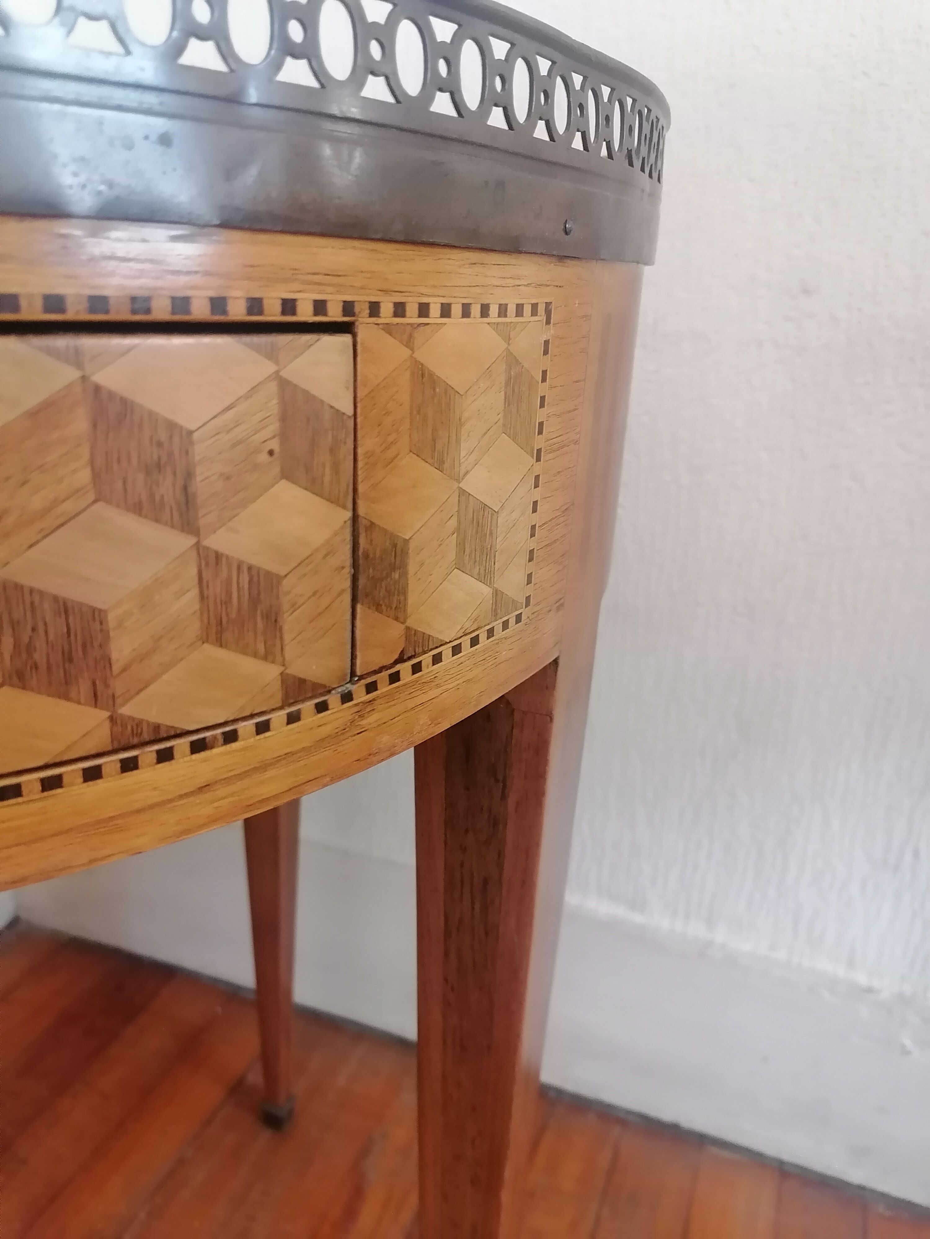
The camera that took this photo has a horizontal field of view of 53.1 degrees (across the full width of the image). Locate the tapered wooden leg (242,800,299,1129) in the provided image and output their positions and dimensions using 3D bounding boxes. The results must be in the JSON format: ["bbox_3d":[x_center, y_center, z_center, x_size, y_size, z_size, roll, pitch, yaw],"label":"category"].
[{"bbox_3d":[-0.145,0.154,0.693,0.043,0.564,0.043,10,21,18],"label":"tapered wooden leg"}]

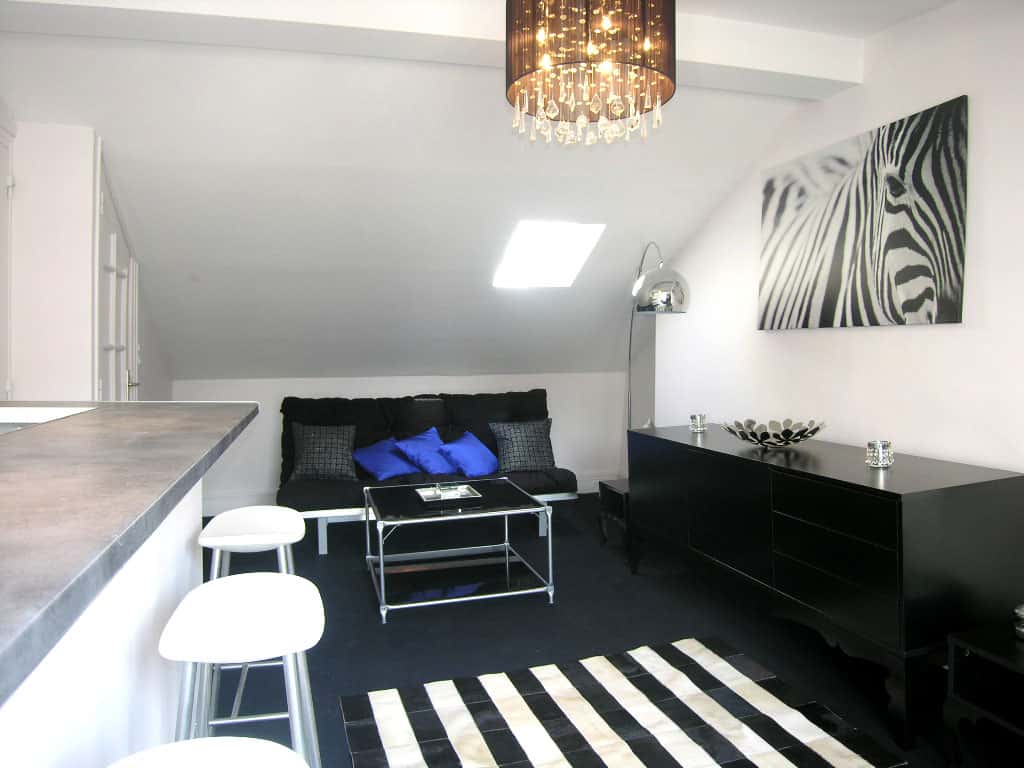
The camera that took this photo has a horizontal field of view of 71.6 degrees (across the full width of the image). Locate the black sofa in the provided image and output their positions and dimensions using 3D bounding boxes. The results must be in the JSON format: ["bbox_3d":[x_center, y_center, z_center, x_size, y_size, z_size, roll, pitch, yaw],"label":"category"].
[{"bbox_3d":[-0.561,0.536,4.762,1.904,0.892,0.976,-2,3,-16],"label":"black sofa"}]

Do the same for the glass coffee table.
[{"bbox_3d":[-0.300,0.799,3.638,0.816,0.461,0.833,-2,3,-16],"label":"glass coffee table"}]

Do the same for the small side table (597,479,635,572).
[{"bbox_3d":[0.811,0.797,4.321,0.452,0.369,0.440,-2,3,-16],"label":"small side table"}]

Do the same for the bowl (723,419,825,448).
[{"bbox_3d":[1.109,0.227,3.033,0.428,0.105,0.428,-1,3,0],"label":"bowl"}]

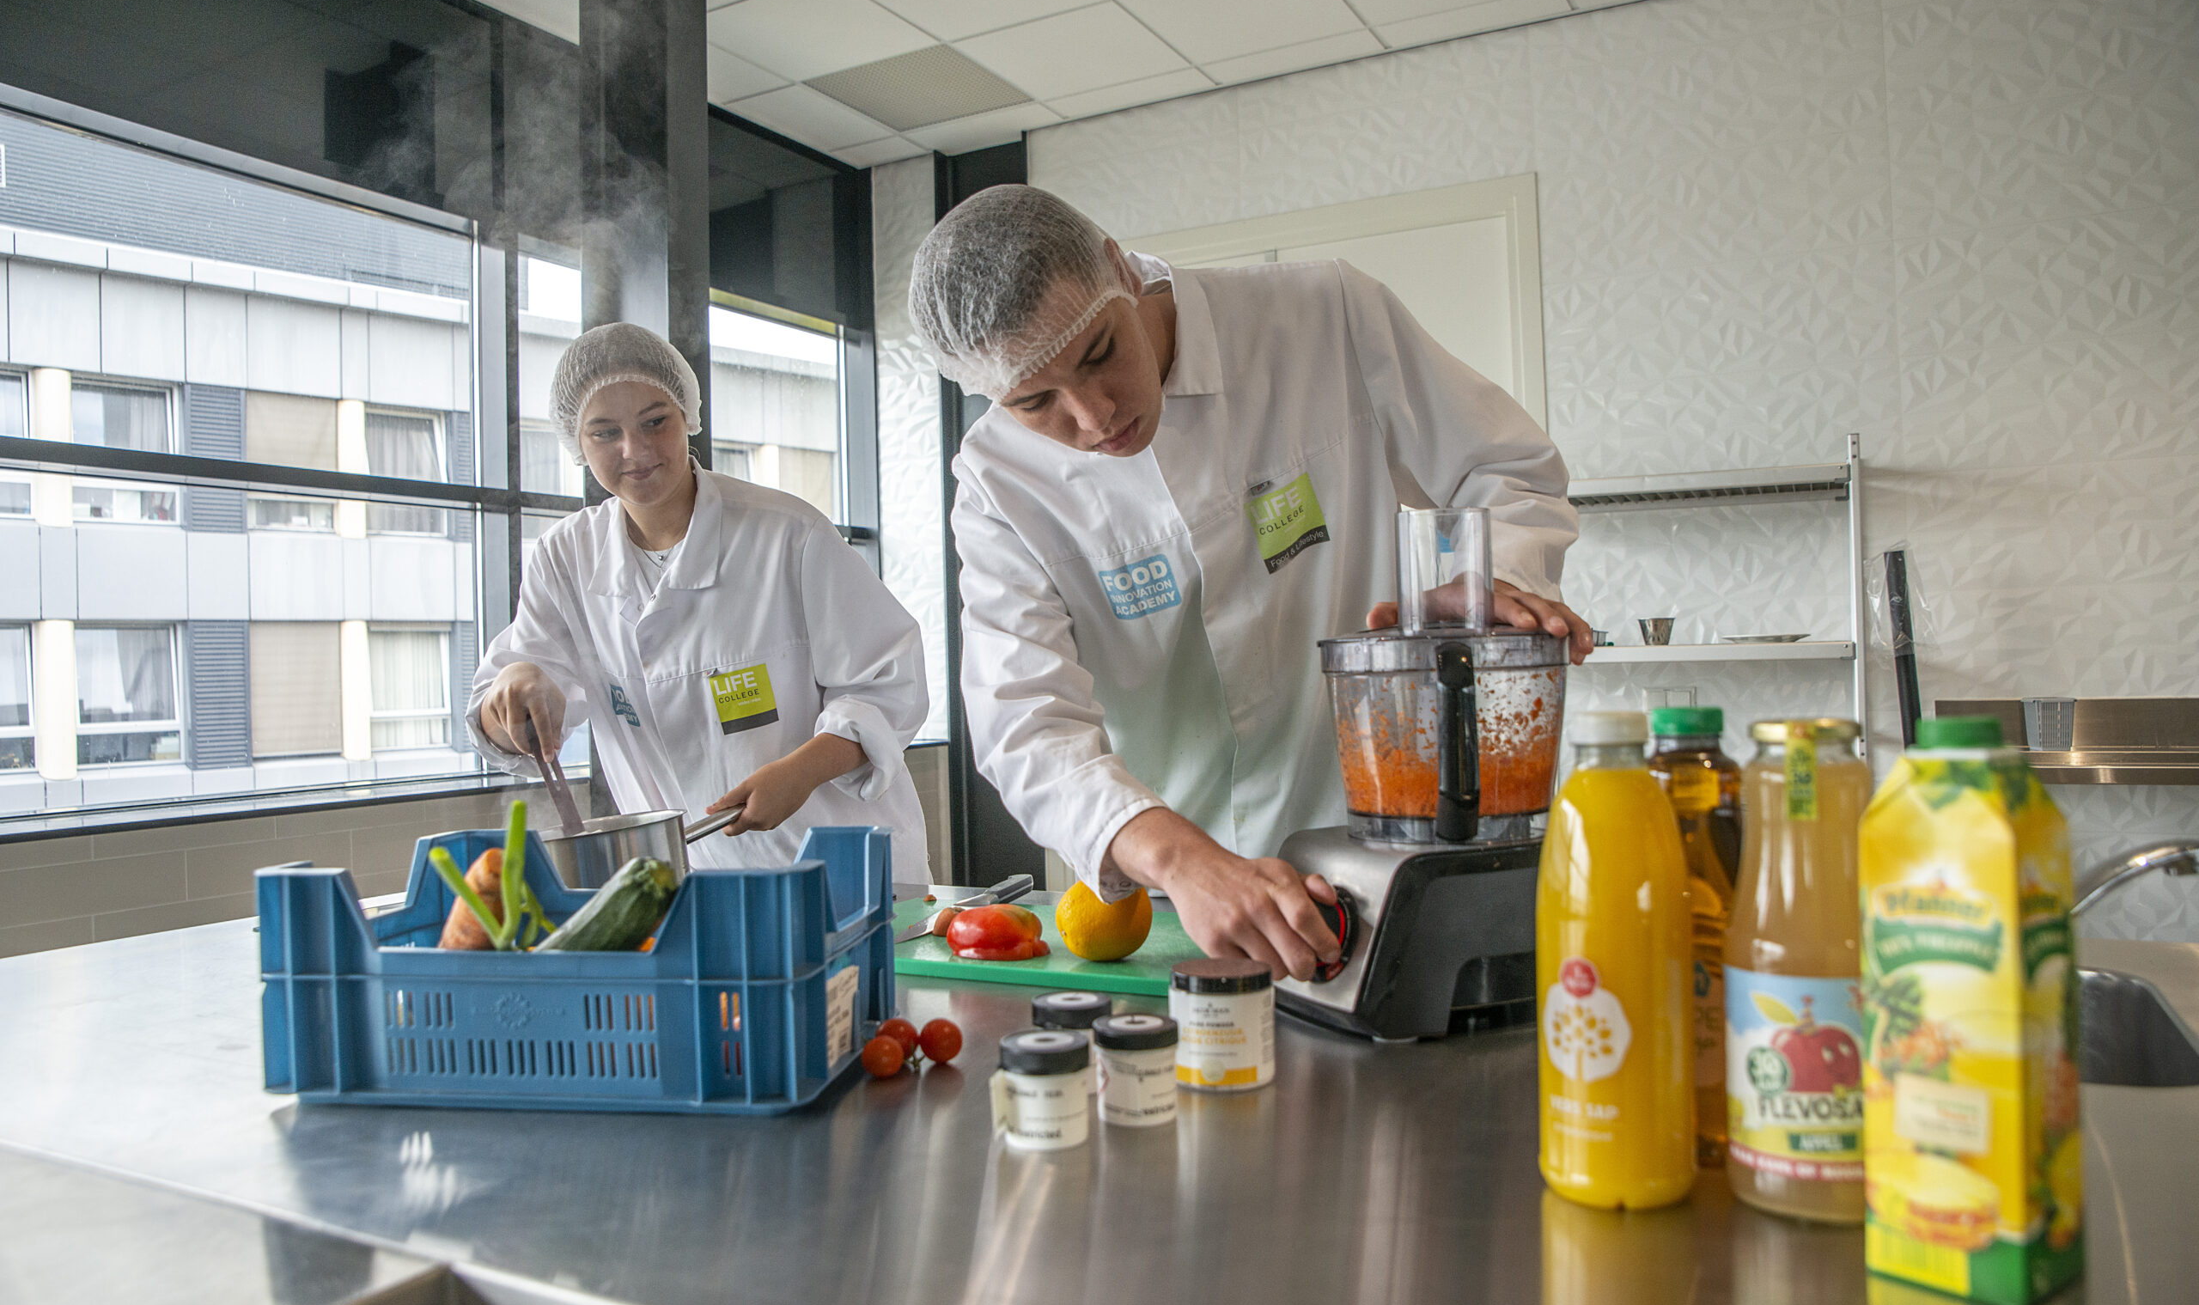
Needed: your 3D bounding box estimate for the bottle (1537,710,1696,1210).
[{"bbox_3d":[0.284,0.163,0.812,0.084,0.259,0.084,-1,0,44],"label":"bottle"}]

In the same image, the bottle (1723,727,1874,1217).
[{"bbox_3d":[0.391,0.168,0.806,0.086,0.260,0.086,-1,-1,25],"label":"bottle"}]

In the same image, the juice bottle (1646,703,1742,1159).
[{"bbox_3d":[0.359,0.167,0.887,0.078,0.265,0.078,-1,0,22],"label":"juice bottle"}]

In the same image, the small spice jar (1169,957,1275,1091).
[{"bbox_3d":[0.089,0.267,1.060,0.074,0.077,0.074,-1,0,7],"label":"small spice jar"}]

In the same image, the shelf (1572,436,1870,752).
[{"bbox_3d":[1.631,-0.131,4.185,0.990,0.850,0.580,-1,0,29],"label":"shelf"}]

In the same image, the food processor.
[{"bbox_3d":[0.268,0.084,1.258,0.290,0.416,0.210,-1,0,-31],"label":"food processor"}]

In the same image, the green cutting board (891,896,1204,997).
[{"bbox_3d":[-0.051,0.304,1.540,0.540,0.016,0.331,-1,-1,26],"label":"green cutting board"}]

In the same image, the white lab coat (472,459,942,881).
[{"bbox_3d":[-0.575,0.235,2.090,0.570,0.980,0.390,-1,0,22],"label":"white lab coat"}]

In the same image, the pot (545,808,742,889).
[{"bbox_3d":[-0.531,0.251,1.774,0.290,0.100,0.178,-10,-1,6],"label":"pot"}]

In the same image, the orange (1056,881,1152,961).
[{"bbox_3d":[0.003,0.236,1.324,0.084,0.083,0.084,-1,0,0],"label":"orange"}]

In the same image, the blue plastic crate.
[{"bbox_3d":[-0.380,0.232,1.150,0.390,0.168,0.288,-1,0,5],"label":"blue plastic crate"}]

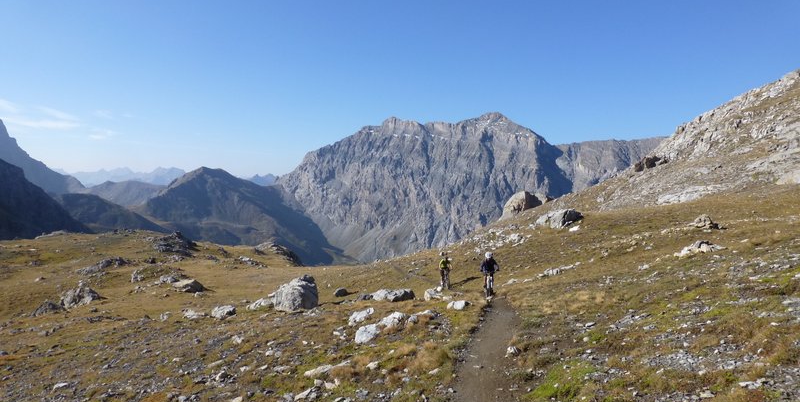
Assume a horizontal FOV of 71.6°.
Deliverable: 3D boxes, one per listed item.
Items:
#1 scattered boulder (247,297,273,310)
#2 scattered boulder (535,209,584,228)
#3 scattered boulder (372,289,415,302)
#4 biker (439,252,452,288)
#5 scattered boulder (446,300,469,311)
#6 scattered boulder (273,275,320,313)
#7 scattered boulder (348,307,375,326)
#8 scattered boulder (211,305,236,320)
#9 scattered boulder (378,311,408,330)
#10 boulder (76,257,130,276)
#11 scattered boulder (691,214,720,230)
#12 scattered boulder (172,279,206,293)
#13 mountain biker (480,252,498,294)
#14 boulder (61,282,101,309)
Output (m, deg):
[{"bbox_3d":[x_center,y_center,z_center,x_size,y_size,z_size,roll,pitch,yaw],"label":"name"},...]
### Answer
[{"bbox_3d":[-4.737,3.455,18.700,0.870,0.400,0.650,0,1,-11],"label":"scattered boulder"},{"bbox_3d":[14.377,1.668,50.000,4.100,1.700,2.900,1,3,16],"label":"scattered boulder"},{"bbox_3d":[-0.241,3.510,20.600,1.520,0.460,0.950,0,1,-1],"label":"scattered boulder"},{"bbox_3d":[2.083,3.182,25.400,0.660,1.740,1.500,0,1,-10],"label":"biker"},{"bbox_3d":[1.721,3.127,16.600,0.640,0.330,0.480,0,2,6],"label":"scattered boulder"},{"bbox_3d":[-3.881,3.435,20.600,1.650,1.250,1.400,0,2,-11],"label":"scattered boulder"},{"bbox_3d":[-0.937,2.811,13.500,0.630,0.390,0.520,0,1,-3],"label":"scattered boulder"},{"bbox_3d":[-5.918,3.739,18.600,0.850,0.430,0.650,-1,3,-18],"label":"scattered boulder"},{"bbox_3d":[-0.156,2.865,13.300,0.700,0.400,0.550,0,1,-1],"label":"scattered boulder"},{"bbox_3d":[-18.235,4.015,34.000,3.100,1.000,1.900,-1,3,-28],"label":"boulder"},{"bbox_3d":[17.073,1.146,31.000,1.600,0.800,1.250,1,1,24],"label":"scattered boulder"},{"bbox_3d":[-9.723,3.930,25.500,1.420,0.620,1.150,0,1,-17],"label":"scattered boulder"},{"bbox_3d":[3.469,2.829,21.500,0.740,1.720,1.650,0,2,9],"label":"mountain biker"},{"bbox_3d":[-11.980,3.543,20.800,1.450,0.980,1.200,-1,1,-25],"label":"boulder"}]

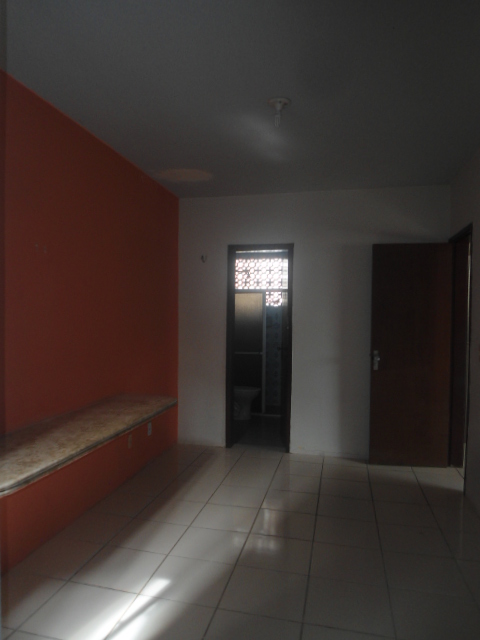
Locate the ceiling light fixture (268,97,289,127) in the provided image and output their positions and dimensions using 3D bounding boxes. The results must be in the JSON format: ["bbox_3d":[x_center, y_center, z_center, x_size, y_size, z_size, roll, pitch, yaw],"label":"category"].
[{"bbox_3d":[0.222,-1.186,2.775,0.134,0.154,0.134,1,1,12],"label":"ceiling light fixture"}]

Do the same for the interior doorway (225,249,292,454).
[{"bbox_3d":[0.215,0.288,5.036,0.675,2.145,0.140,1,1,12],"label":"interior doorway"}]

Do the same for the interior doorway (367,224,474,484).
[{"bbox_3d":[1.626,0.322,4.305,0.844,2.160,0.781,1,1,12],"label":"interior doorway"}]

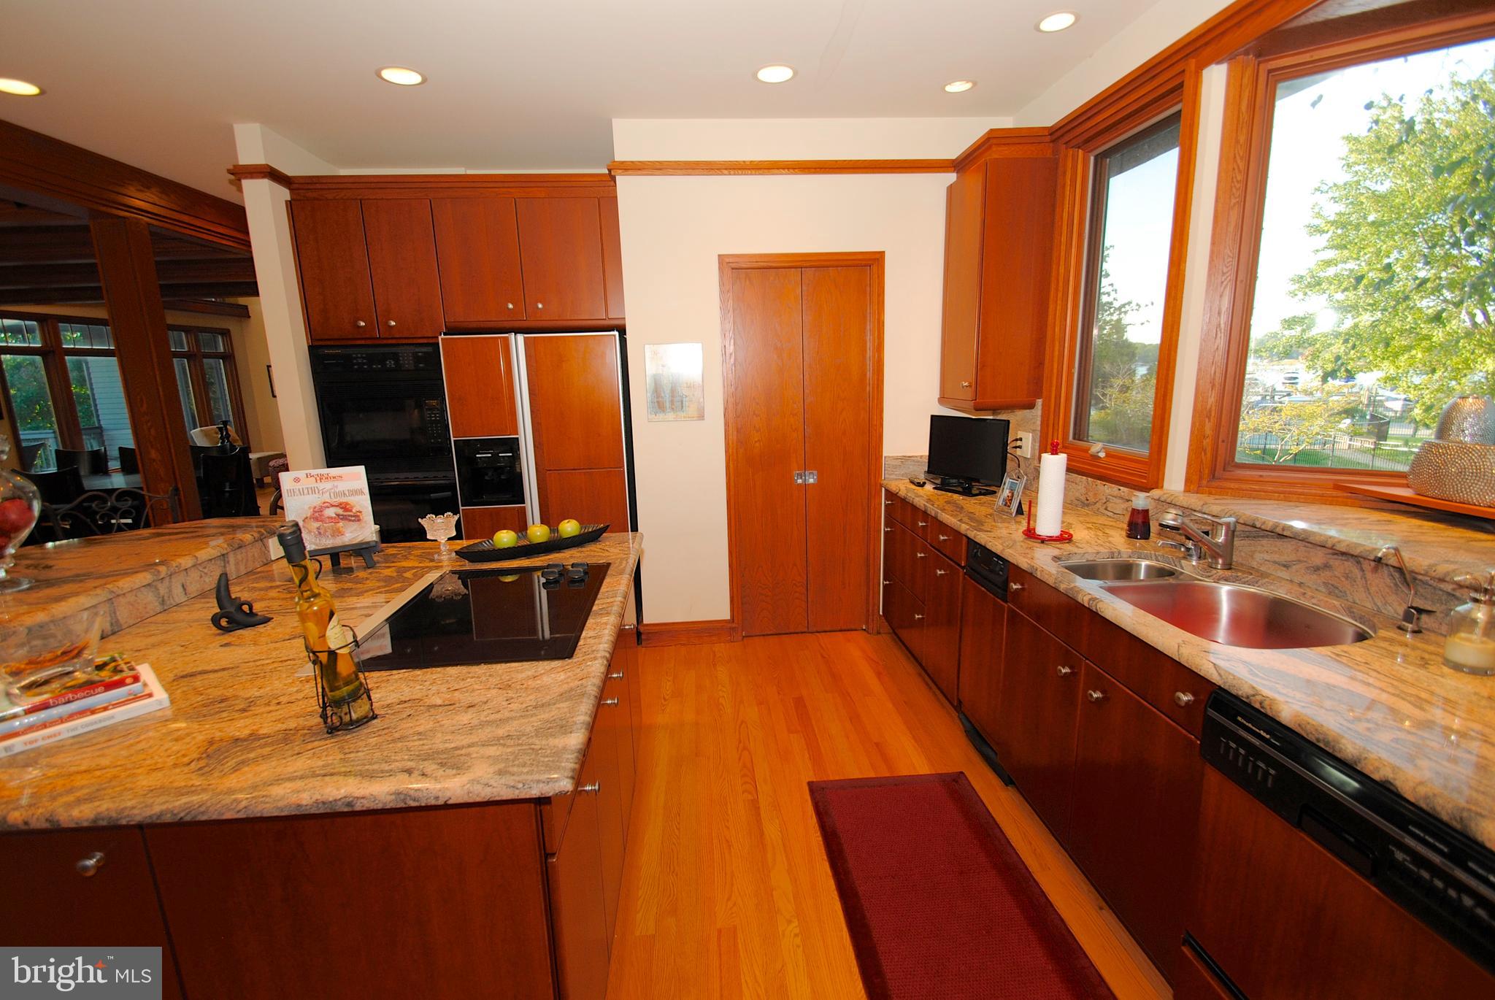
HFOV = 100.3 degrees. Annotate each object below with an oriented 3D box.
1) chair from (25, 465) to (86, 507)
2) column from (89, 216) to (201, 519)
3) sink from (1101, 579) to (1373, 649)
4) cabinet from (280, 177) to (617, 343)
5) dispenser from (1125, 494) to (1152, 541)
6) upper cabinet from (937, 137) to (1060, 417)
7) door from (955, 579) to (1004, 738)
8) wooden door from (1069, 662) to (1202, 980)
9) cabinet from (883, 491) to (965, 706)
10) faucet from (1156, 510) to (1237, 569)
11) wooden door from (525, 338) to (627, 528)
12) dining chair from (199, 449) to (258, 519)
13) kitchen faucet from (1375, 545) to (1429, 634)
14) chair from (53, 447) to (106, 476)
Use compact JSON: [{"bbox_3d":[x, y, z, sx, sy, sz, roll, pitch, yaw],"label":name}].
[{"bbox_3d":[-5.489,0.183,5.187,0.450,0.965,0.540,-2,10,-4],"label":"chair"},{"bbox_3d":[-3.573,-0.386,3.808,0.190,2.460,0.155,-2,11,-4],"label":"column"},{"bbox_3d":[1.187,0.378,1.564,0.420,0.200,0.500,-2,11,-4],"label":"sink"},{"bbox_3d":[-1.537,-1.320,3.582,1.680,0.820,0.560,-2,11,-4],"label":"cabinet"},{"bbox_3d":[1.337,0.054,2.124,0.058,0.154,0.075,-1,10,2],"label":"dispenser"},{"bbox_3d":[1.243,-1.100,3.168,0.325,1.243,0.454,-2,10,-4],"label":"upper cabinet"},{"bbox_3d":[0.895,0.596,2.348,0.040,0.555,0.363,-2,11,-4],"label":"door"},{"bbox_3d":[0.930,0.752,1.534,0.025,0.590,0.400,-2,11,-4],"label":"wooden door"},{"bbox_3d":[1.147,0.391,3.107,0.627,0.783,1.095,-2,10,-4],"label":"cabinet"},{"bbox_3d":[1.294,0.115,1.794,0.250,0.175,0.065,-3,11,-9],"label":"faucet"},{"bbox_3d":[-0.888,-0.057,3.415,0.490,1.640,0.070,-2,11,-4],"label":"wooden door"},{"bbox_3d":[-5.183,0.037,5.937,0.540,0.965,0.460,-2,10,-4],"label":"dining chair"},{"bbox_3d":[1.403,0.184,1.328,0.100,0.185,0.045,7,14,40],"label":"kitchen faucet"},{"bbox_3d":[-7.205,-0.030,6.603,0.450,0.965,0.540,-2,10,-4],"label":"chair"}]

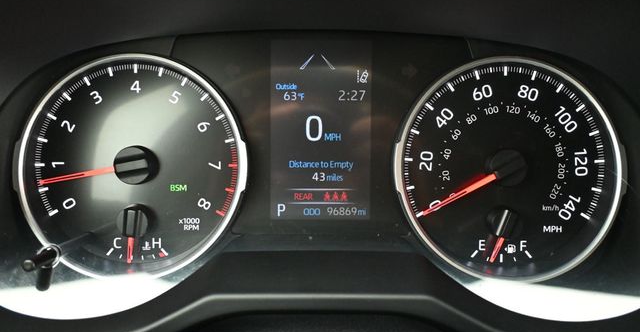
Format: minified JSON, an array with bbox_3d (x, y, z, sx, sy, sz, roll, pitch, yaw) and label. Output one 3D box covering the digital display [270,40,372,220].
[{"bbox_3d":[0.001,-0.019,0.300,0.052,0.094,0.010,0,4,0],"label":"digital display"}]

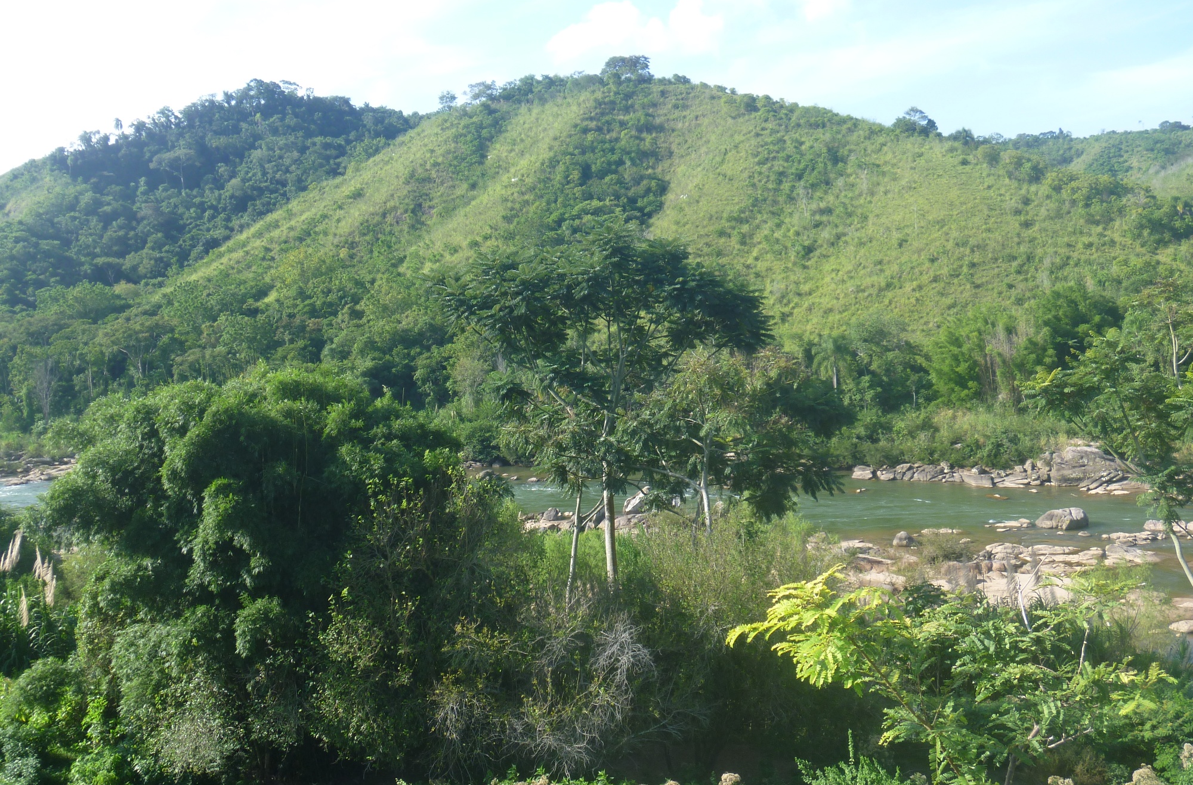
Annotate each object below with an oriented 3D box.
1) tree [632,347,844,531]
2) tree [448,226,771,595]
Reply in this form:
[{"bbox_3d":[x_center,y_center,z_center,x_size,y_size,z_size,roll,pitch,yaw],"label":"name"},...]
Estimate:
[{"bbox_3d":[4.169,1.838,35.500,6.100,6.340,5.800,0,1,0],"label":"tree"},{"bbox_3d":[0.255,0.421,33.000,8.870,10.300,7.800,0,1,0],"label":"tree"}]

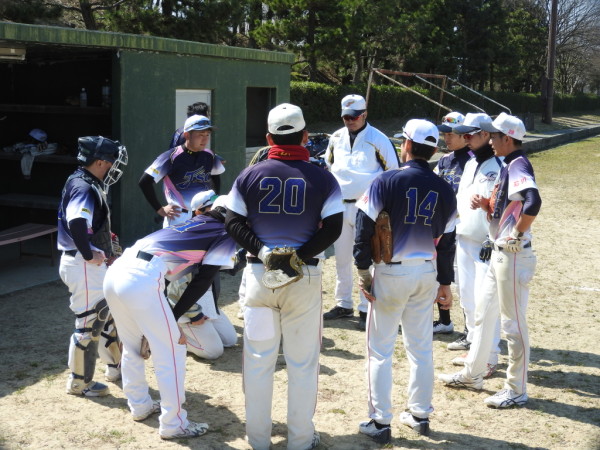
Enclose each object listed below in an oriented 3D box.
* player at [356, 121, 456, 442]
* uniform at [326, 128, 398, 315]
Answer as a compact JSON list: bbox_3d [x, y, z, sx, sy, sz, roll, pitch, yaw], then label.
[{"bbox_3d":[0.574,0.297,5.206,0.540,1.740,0.380,-4,9,-28],"label":"player"},{"bbox_3d":[0.473,-0.052,7.646,0.580,1.470,0.380,4,9,22],"label":"uniform"}]

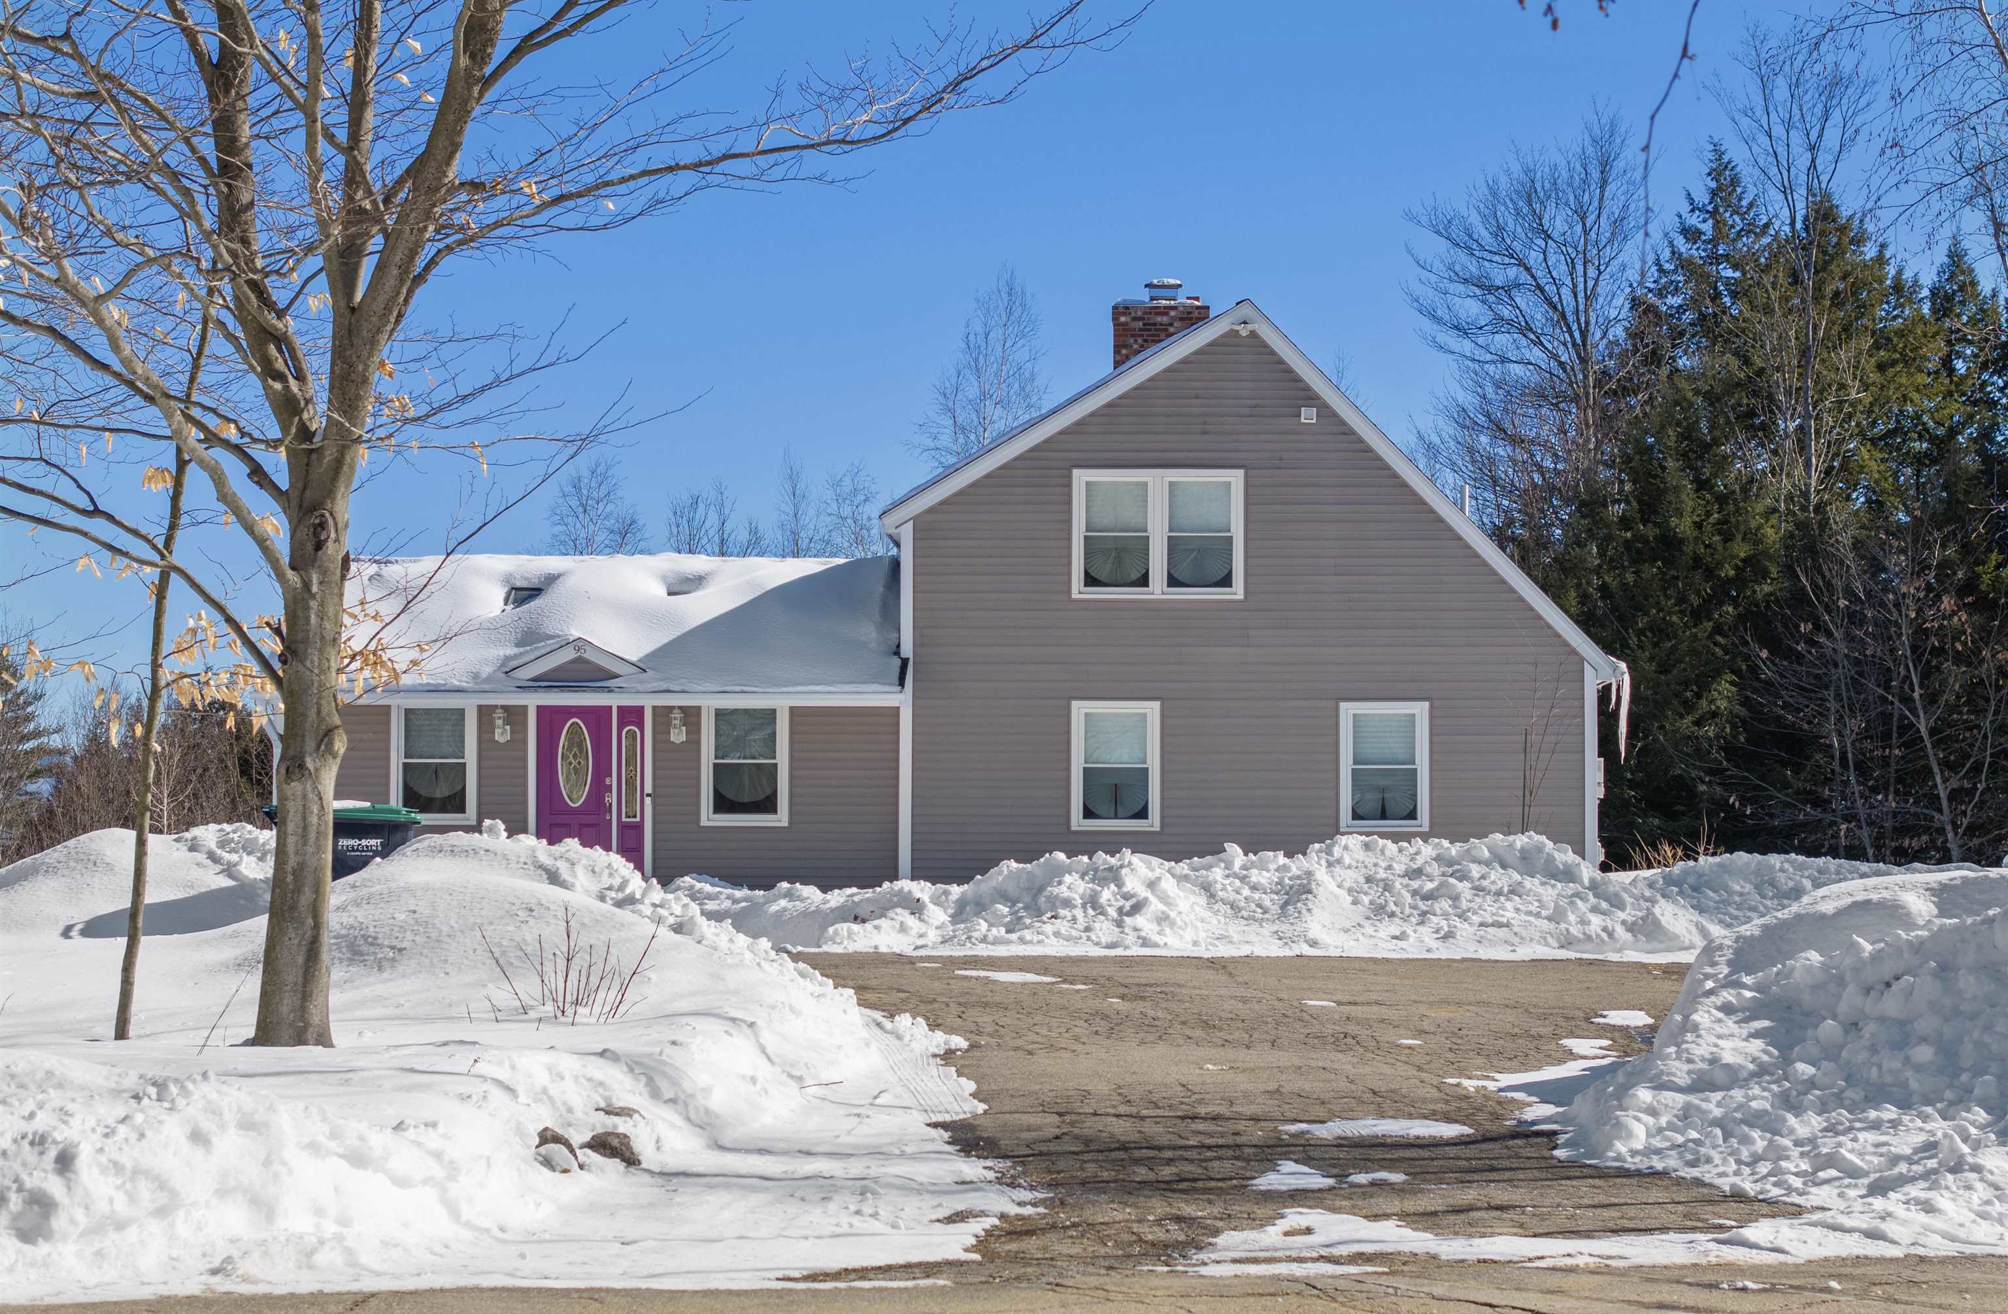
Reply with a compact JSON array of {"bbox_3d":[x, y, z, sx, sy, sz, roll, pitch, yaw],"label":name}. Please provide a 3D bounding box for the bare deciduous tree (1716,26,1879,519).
[{"bbox_3d":[12.562,-3.214,64.153,2.770,13.460,2.770,0,-2,0],"label":"bare deciduous tree"}]

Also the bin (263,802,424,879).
[{"bbox_3d":[-4.093,1.459,25.064,0.870,1.120,0.700,0,-2,7],"label":"bin"}]

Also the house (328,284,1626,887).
[{"bbox_3d":[-0.718,-0.795,51.659,15.900,7.600,9.000,0,-2,0],"label":"house"}]

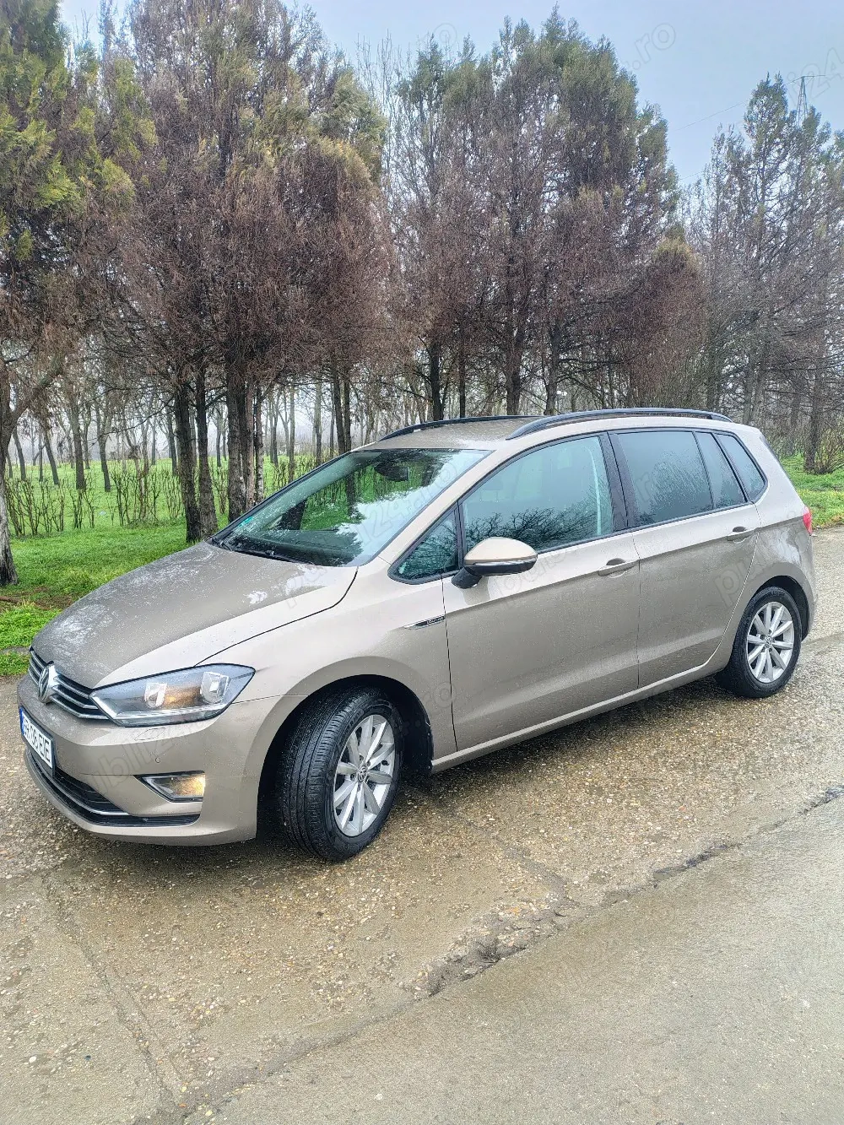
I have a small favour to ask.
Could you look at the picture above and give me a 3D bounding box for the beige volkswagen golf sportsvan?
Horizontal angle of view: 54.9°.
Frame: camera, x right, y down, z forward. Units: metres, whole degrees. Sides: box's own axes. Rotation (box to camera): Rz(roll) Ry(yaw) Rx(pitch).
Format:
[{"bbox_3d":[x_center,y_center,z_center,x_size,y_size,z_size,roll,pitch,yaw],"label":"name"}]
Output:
[{"bbox_3d":[0.287,0.063,4.295,4.340,1.590,1.840,-9,11,-35],"label":"beige volkswagen golf sportsvan"}]

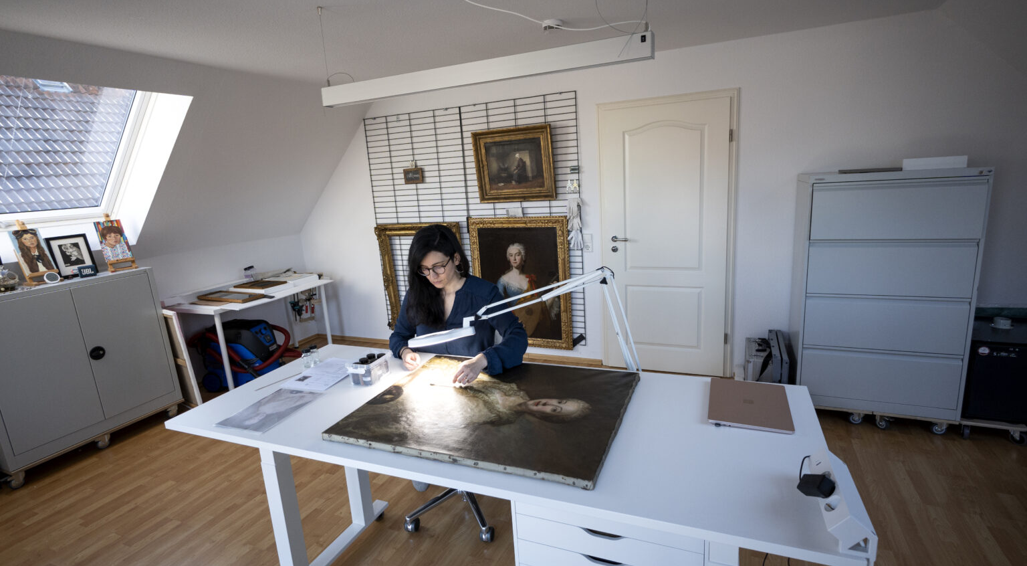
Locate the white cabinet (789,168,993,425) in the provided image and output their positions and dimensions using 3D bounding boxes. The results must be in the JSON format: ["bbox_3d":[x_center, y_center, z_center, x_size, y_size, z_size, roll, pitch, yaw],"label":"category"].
[{"bbox_3d":[2.134,0.029,3.043,0.790,1.360,0.500,1,14,23],"label":"white cabinet"}]

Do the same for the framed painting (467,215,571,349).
[{"bbox_3d":[0.070,-0.004,4.277,0.858,1.091,0.065,2,14,24],"label":"framed painting"}]

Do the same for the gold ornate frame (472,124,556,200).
[{"bbox_3d":[0.013,-0.924,4.027,0.645,0.556,0.070,2,20,24],"label":"gold ornate frame"}]

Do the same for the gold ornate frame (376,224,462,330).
[{"bbox_3d":[-0.785,-0.037,4.658,0.873,1.006,0.075,2,15,24],"label":"gold ornate frame"}]

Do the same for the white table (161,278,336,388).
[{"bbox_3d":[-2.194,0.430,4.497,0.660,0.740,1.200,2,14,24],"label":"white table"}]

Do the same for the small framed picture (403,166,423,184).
[{"bbox_3d":[-0.858,-0.929,4.471,0.186,0.124,0.022,2,14,24],"label":"small framed picture"}]

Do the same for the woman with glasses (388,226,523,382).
[{"bbox_3d":[-0.217,0.426,2.432,0.620,1.360,0.700,2,14,24],"label":"woman with glasses"}]

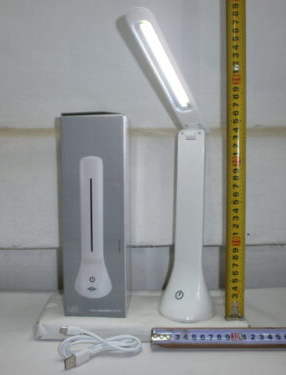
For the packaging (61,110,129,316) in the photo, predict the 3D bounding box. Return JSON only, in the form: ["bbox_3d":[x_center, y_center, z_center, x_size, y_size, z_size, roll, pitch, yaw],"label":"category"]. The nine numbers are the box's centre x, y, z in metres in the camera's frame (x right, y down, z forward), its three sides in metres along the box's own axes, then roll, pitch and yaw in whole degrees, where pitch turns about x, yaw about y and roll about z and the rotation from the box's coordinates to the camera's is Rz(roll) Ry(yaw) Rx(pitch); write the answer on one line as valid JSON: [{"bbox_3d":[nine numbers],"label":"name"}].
[{"bbox_3d":[-0.061,0.036,0.524,0.080,0.256,0.067,0,5,3],"label":"packaging"}]

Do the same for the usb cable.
[{"bbox_3d":[-0.050,0.185,0.456,0.097,0.021,0.061,0,5,0],"label":"usb cable"}]

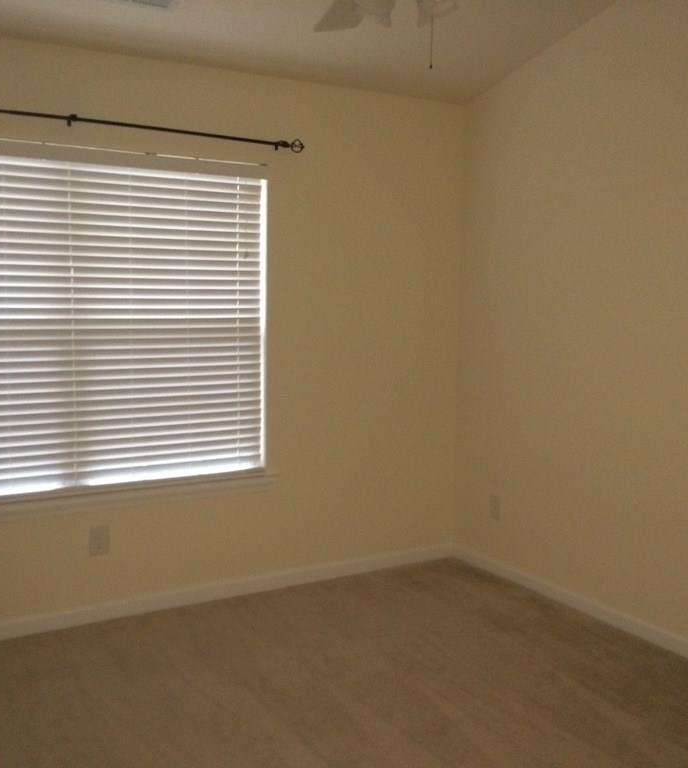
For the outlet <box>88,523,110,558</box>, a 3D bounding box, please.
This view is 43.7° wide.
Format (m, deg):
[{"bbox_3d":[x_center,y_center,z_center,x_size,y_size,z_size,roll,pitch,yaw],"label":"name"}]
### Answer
[{"bbox_3d":[-1.046,0.675,3.676,0.081,0.124,0.012,-3,7,-31],"label":"outlet"}]

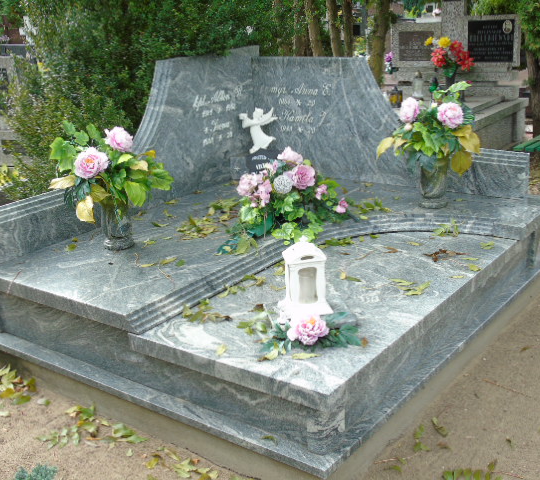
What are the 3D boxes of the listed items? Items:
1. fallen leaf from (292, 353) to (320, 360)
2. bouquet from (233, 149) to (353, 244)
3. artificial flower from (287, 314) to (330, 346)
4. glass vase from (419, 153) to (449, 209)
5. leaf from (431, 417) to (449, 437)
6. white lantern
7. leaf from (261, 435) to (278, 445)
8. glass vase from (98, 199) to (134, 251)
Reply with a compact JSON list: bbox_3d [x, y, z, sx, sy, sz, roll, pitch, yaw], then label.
[{"bbox_3d":[0.118,0.375,2.383,0.092,0.018,0.036,-4,18,-5],"label":"fallen leaf"},{"bbox_3d":[0.087,-0.241,3.536,0.540,0.370,0.390,-5,18,-7],"label":"bouquet"},{"bbox_3d":[0.128,0.301,2.462,0.140,0.088,0.125,-7,18,-12],"label":"artificial flower"},{"bbox_3d":[0.846,-0.304,3.811,0.150,0.255,0.150,-5,18,-7],"label":"glass vase"},{"bbox_3d":[0.601,0.662,2.618,0.050,0.022,0.115,-5,18,-7],"label":"leaf"},{"bbox_3d":[0.133,0.125,2.727,0.168,0.283,0.155,-7,18,-12],"label":"white lantern"},{"bbox_3d":[-0.001,0.629,2.325,0.060,0.018,0.035,6,20,25],"label":"leaf"},{"bbox_3d":[-0.702,-0.088,3.375,0.150,0.245,0.150,-5,18,-7],"label":"glass vase"}]

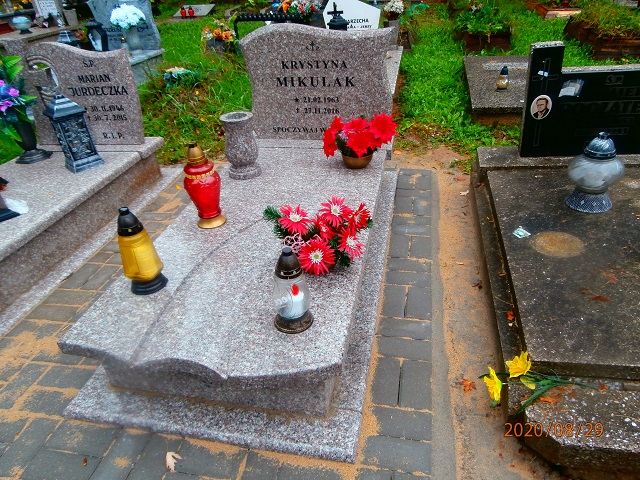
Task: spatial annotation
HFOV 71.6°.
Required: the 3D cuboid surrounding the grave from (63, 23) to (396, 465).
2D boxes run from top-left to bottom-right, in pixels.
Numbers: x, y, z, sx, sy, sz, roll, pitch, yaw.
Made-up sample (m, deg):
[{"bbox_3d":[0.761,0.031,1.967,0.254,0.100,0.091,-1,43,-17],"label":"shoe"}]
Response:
[{"bbox_3d":[-0.195,-0.306,1.890,0.945,0.925,1.935,3,34,12],"label":"grave"}]

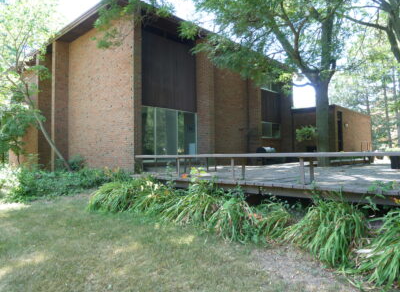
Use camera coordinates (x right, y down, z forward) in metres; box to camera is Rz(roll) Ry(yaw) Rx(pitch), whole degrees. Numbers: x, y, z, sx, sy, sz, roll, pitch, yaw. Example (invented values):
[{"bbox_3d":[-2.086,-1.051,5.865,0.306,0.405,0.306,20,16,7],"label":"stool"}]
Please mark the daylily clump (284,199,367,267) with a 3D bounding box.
[{"bbox_3d":[1.410,0.885,3.270,0.880,0.600,0.820,-2,-3,41],"label":"daylily clump"}]

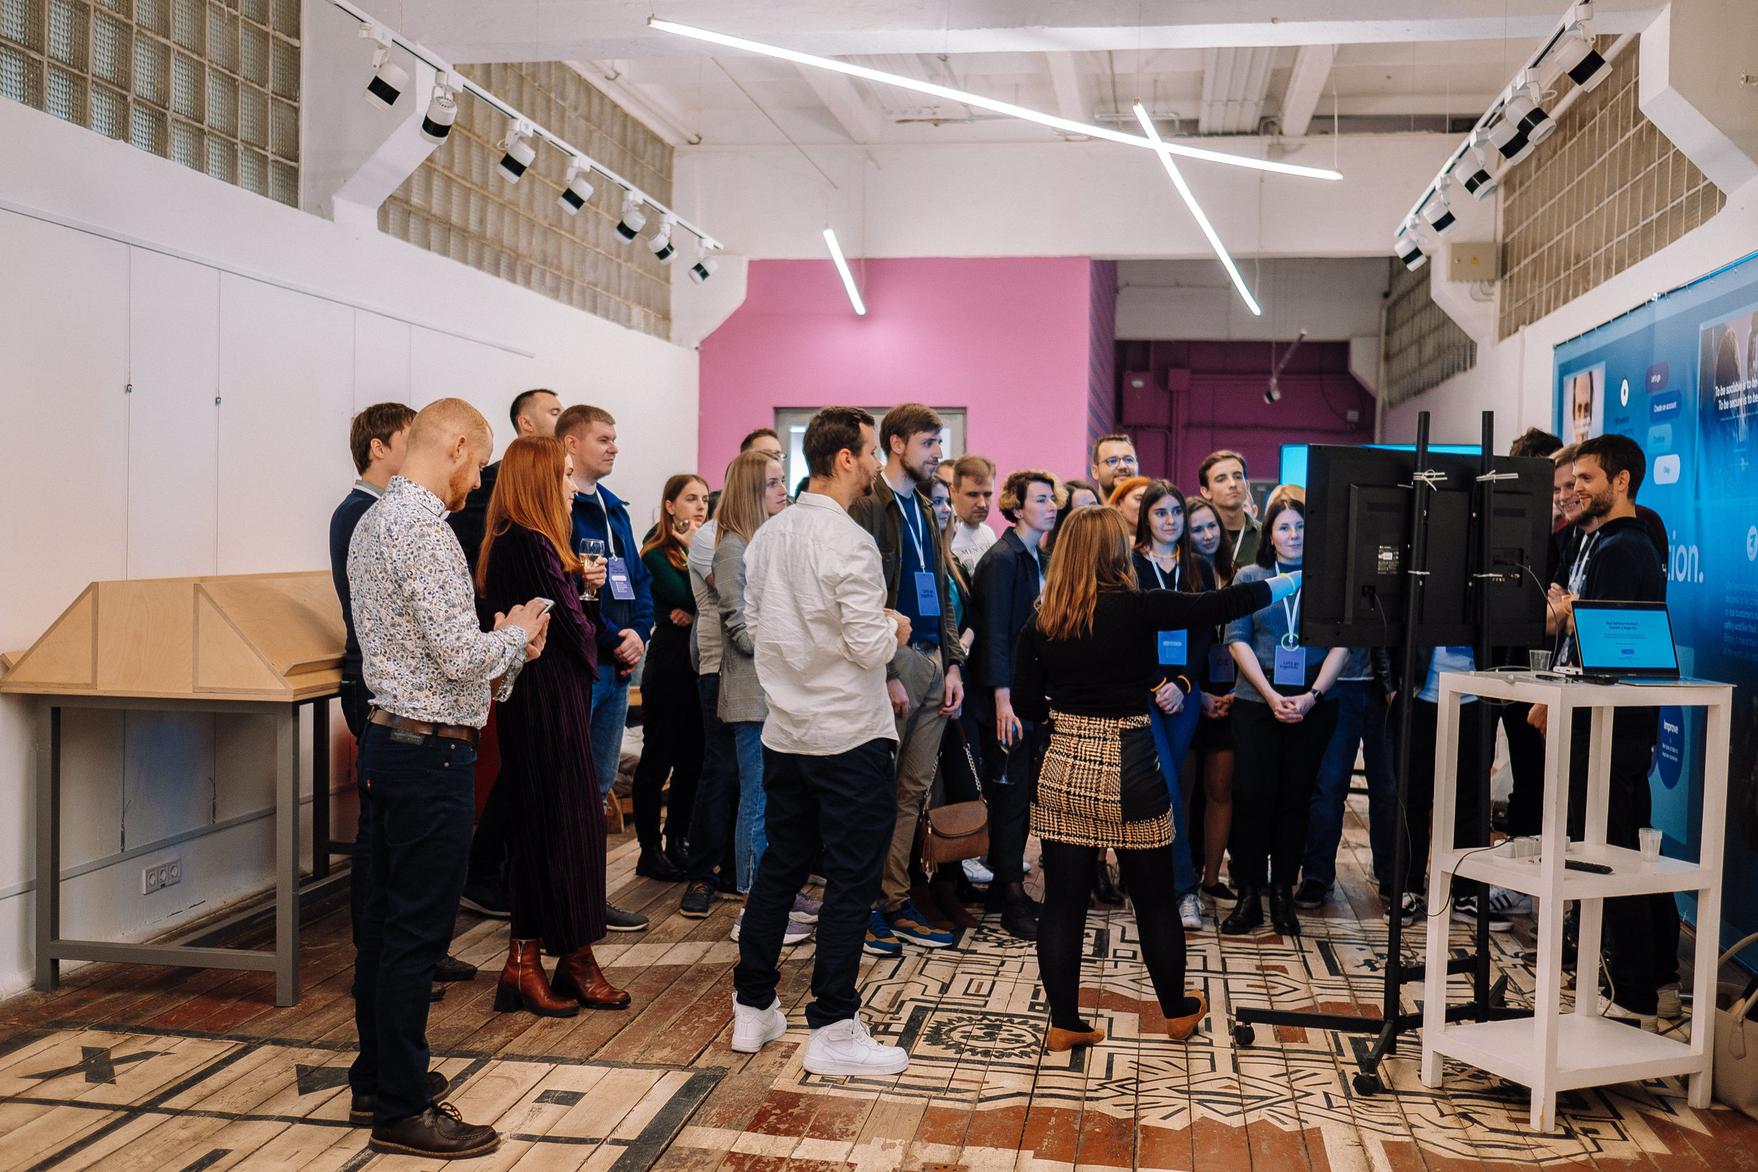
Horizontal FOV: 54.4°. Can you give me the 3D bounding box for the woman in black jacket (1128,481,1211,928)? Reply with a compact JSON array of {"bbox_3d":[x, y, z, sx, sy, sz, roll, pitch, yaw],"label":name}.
[{"bbox_3d":[1.120,0.448,6.636,0.470,1.680,0.360,1,2,-6],"label":"woman in black jacket"}]

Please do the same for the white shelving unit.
[{"bbox_3d":[1.847,0.802,4.535,0.588,1.113,0.422,0,2,-24],"label":"white shelving unit"}]

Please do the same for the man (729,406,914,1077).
[{"bbox_3d":[-0.153,0.412,4.704,0.400,1.790,0.480,0,3,-38],"label":"man"}]

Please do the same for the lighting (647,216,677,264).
[{"bbox_3d":[-1.065,-1.709,8.430,0.155,0.240,0.100,0,3,-41],"label":"lighting"}]

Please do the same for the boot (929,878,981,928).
[{"bbox_3d":[0.298,1.190,6.523,0.100,0.166,0.260,0,3,-37],"label":"boot"}]

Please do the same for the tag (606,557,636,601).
[{"bbox_3d":[-0.903,-0.025,6.000,0.010,0.150,0.107,-10,-4,30],"label":"tag"}]

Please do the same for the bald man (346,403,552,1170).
[{"bbox_3d":[-1.046,0.442,4.168,0.490,1.770,0.490,0,2,-24],"label":"bald man"}]

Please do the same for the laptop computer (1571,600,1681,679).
[{"bbox_3d":[2.022,0.152,4.470,0.298,0.209,0.275,1,2,-13],"label":"laptop computer"}]

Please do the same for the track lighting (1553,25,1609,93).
[{"bbox_3d":[1.926,-1.446,4.690,0.150,0.180,0.100,2,2,9],"label":"track lighting"}]

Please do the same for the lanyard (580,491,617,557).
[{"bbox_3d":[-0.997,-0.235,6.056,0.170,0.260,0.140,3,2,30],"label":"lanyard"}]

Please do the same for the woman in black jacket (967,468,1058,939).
[{"bbox_3d":[0.555,0.432,6.432,0.380,1.700,0.470,3,3,41],"label":"woman in black jacket"}]

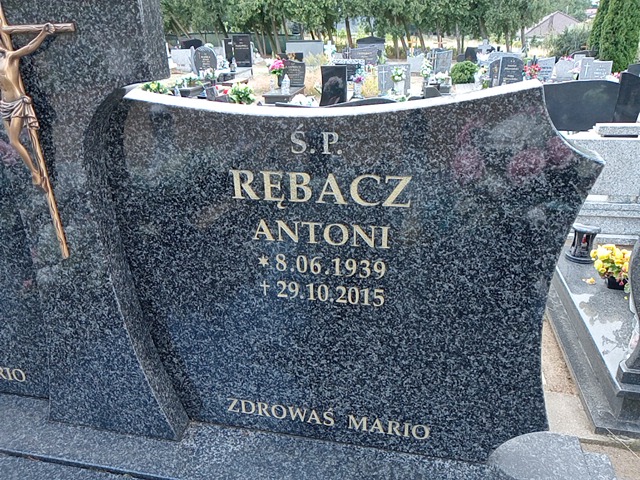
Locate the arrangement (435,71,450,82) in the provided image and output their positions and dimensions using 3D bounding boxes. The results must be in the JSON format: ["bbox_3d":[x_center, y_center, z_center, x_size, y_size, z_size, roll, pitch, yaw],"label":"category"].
[{"bbox_3d":[2.460,-3.274,10.400,0.313,0.250,0.300,3,23,11],"label":"arrangement"}]

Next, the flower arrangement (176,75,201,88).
[{"bbox_3d":[-2.999,-3.612,11.800,0.530,0.300,0.400,3,23,11],"label":"flower arrangement"}]

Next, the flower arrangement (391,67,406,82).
[{"bbox_3d":[1.539,-3.217,10.080,0.290,0.266,0.270,2,23,10],"label":"flower arrangement"}]

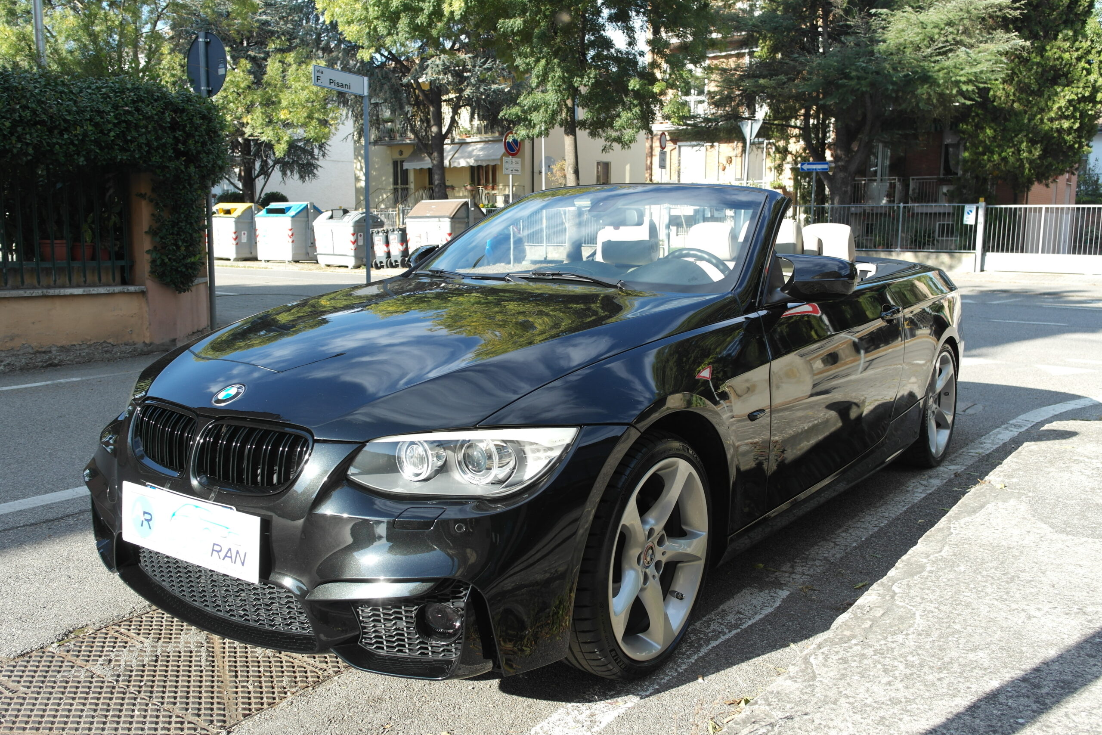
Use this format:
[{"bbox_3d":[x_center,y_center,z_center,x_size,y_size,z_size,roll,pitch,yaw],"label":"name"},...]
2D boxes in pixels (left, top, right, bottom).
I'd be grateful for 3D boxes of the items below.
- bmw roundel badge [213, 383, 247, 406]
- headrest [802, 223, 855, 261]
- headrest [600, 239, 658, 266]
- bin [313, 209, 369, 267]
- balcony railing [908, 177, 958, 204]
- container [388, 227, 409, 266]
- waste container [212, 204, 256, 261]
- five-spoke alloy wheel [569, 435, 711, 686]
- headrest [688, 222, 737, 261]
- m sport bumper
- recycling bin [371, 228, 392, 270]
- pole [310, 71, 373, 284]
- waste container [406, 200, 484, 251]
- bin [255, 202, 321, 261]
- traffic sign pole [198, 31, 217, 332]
[{"bbox_3d":[-0.773,0.066,2.205,0.082,0.010,0.082,7,42,36],"label":"bmw roundel badge"},{"bbox_3d":[1.387,-0.613,4.585,0.240,0.205,0.125,7,10,36],"label":"headrest"},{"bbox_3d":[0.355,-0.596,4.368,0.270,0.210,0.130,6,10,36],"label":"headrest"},{"bbox_3d":[-5.476,-3.483,24.965,1.420,1.540,1.220,5,9,29],"label":"bin"},{"bbox_3d":[13.100,-5.965,31.303,1.550,1.000,0.800,7,10,36],"label":"balcony railing"},{"bbox_3d":[-3.978,-3.208,24.693,0.540,1.040,0.640,5,9,31],"label":"container"},{"bbox_3d":[-9.503,-4.122,28.032,1.430,1.680,1.430,5,9,32],"label":"waste container"},{"bbox_3d":[0.198,0.479,2.417,0.230,0.640,0.640,6,10,36],"label":"five-spoke alloy wheel"},{"bbox_3d":[0.873,-0.676,4.957,0.240,0.205,0.125,7,10,36],"label":"headrest"},{"bbox_3d":[-0.691,0.351,2.455,1.780,0.550,0.630,6,10,36],"label":"m sport bumper"},{"bbox_3d":[-4.328,-3.142,24.359,0.568,1.030,0.690,5,9,26],"label":"recycling bin"},{"bbox_3d":[-2.539,-2.065,11.216,0.070,2.991,0.838,7,10,37],"label":"pole"},{"bbox_3d":[-2.523,-3.176,22.253,1.395,1.766,1.442,6,10,30],"label":"waste container"},{"bbox_3d":[-8.036,-4.159,28.207,1.373,1.809,1.412,4,9,23],"label":"bin"},{"bbox_3d":[-3.198,-1.629,8.578,0.055,2.893,0.055,7,10,37],"label":"traffic sign pole"}]

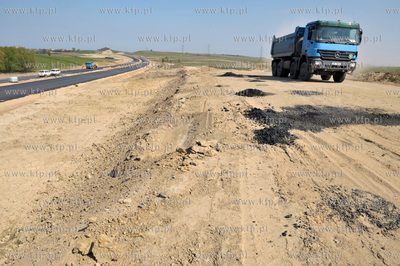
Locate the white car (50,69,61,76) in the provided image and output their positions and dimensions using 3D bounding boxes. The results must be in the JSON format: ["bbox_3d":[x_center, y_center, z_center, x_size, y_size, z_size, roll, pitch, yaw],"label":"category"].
[{"bbox_3d":[-48.490,-20.300,89.740,1.770,1.630,4.350,1,16,-5],"label":"white car"}]

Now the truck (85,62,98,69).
[{"bbox_3d":[-54.730,-34.130,135.420,2.500,3.200,8.000,3,16,0],"label":"truck"}]

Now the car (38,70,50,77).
[{"bbox_3d":[-49.380,-18.900,84.880,1.760,1.600,4.300,1,16,-5],"label":"car"}]

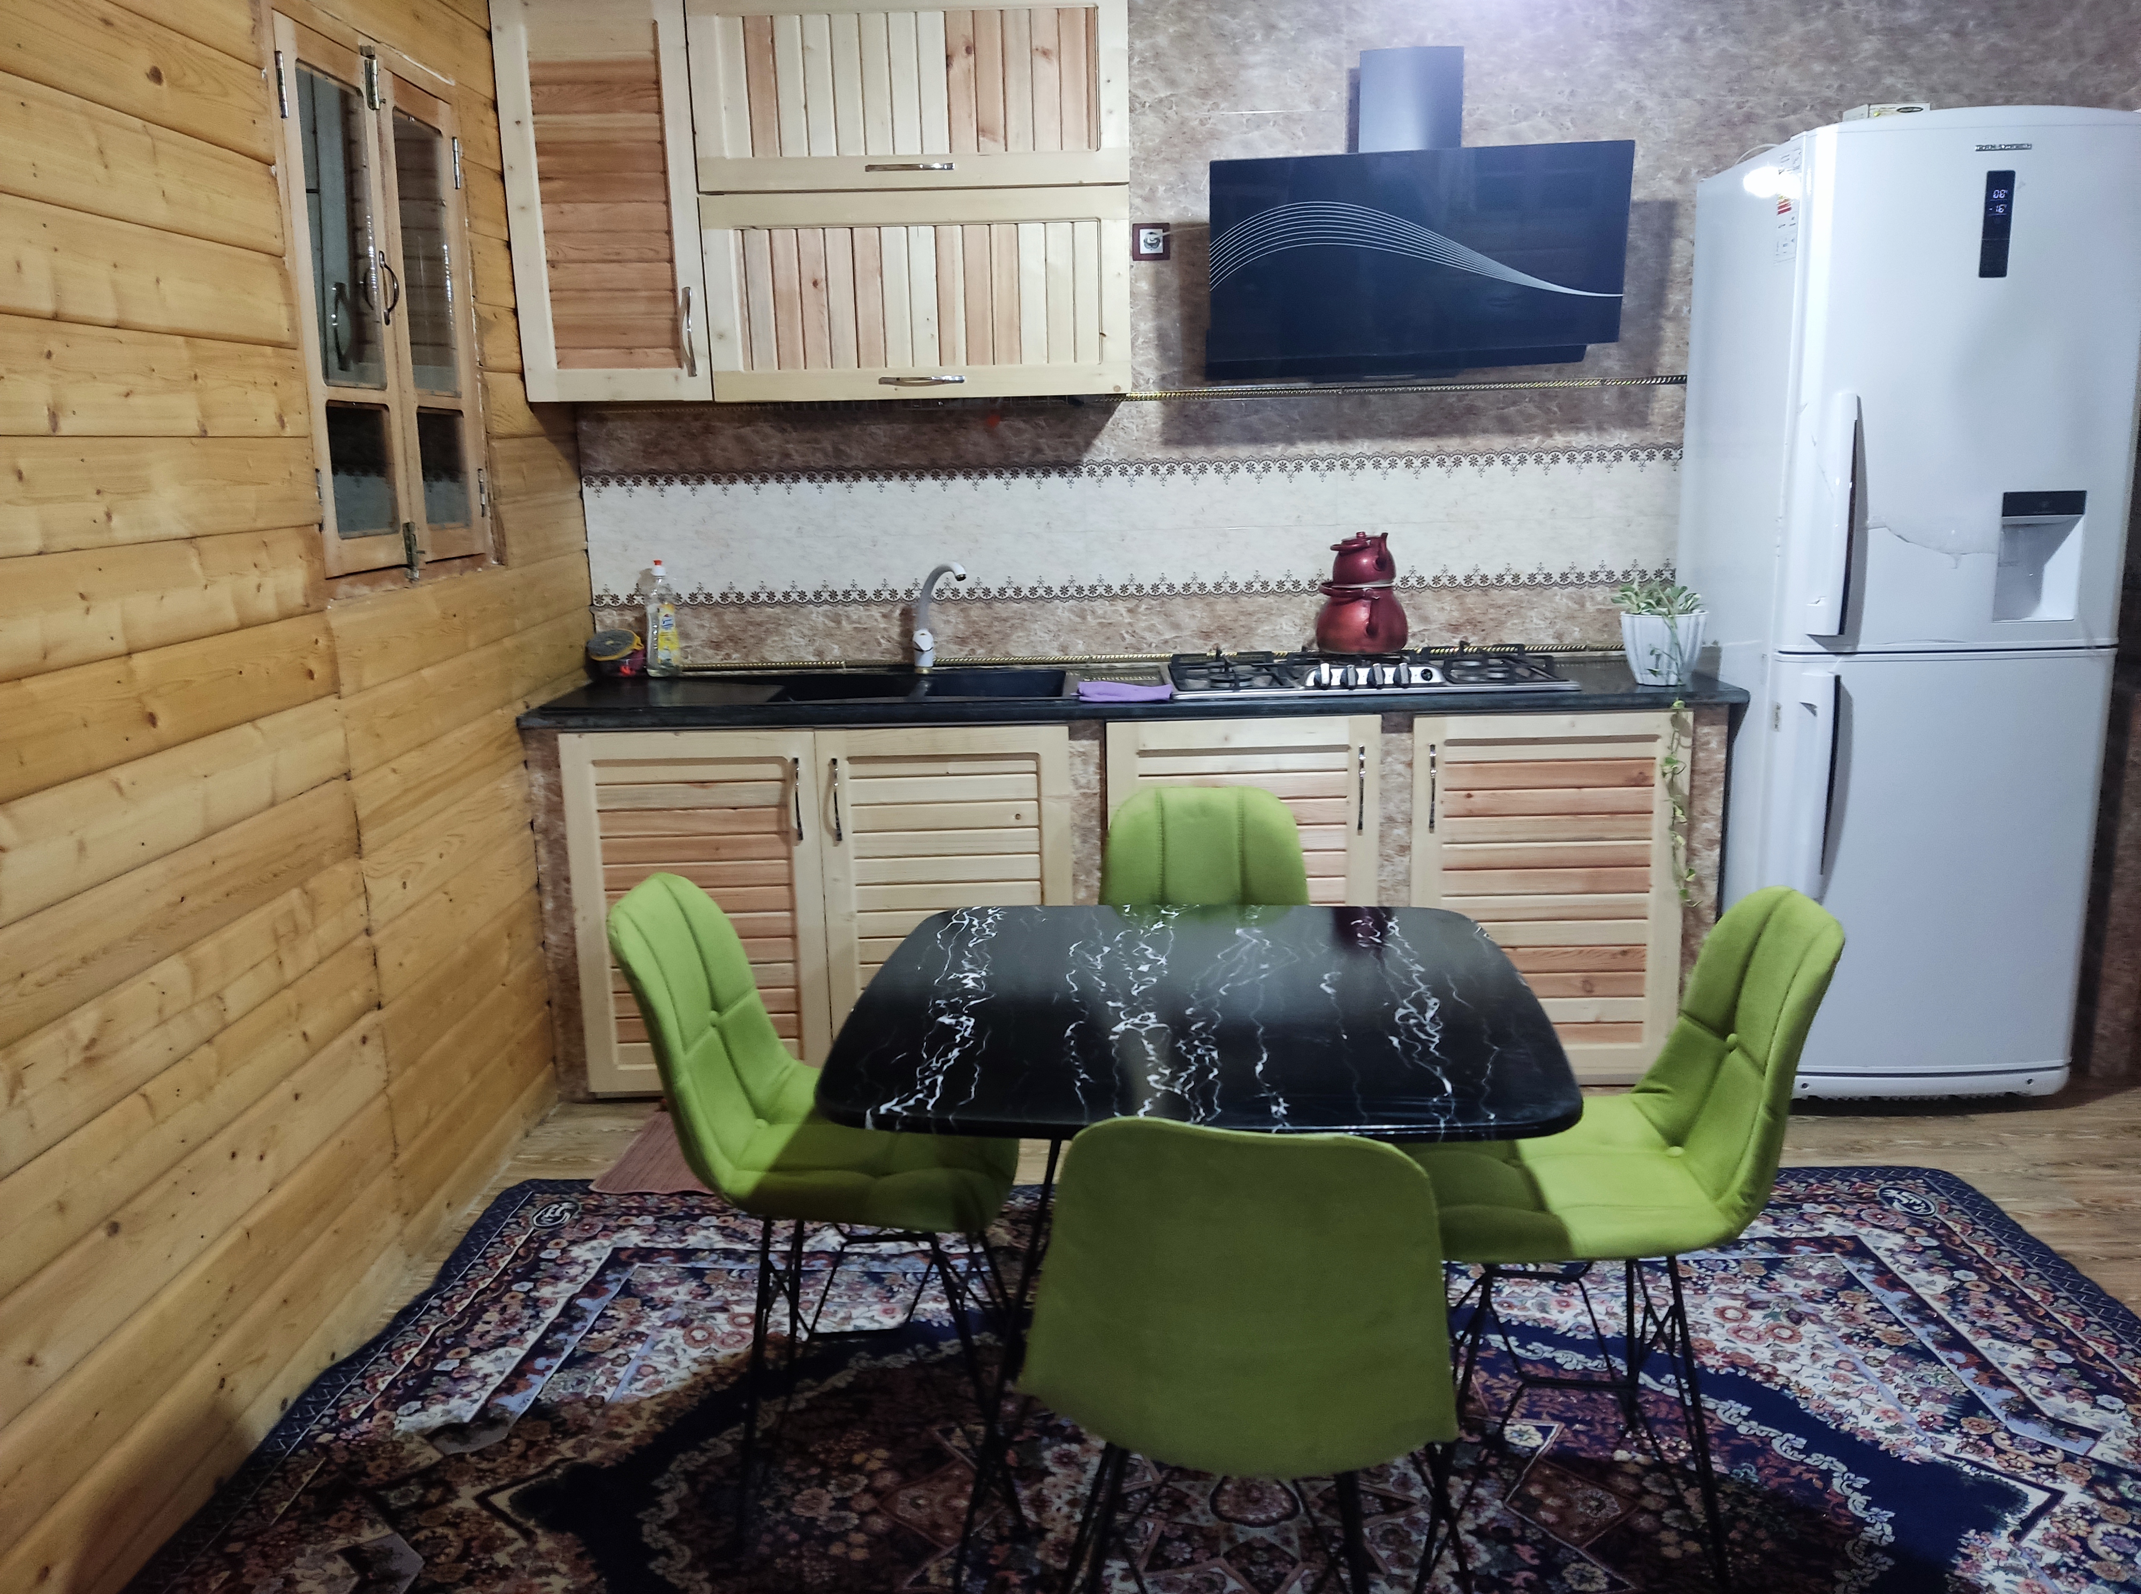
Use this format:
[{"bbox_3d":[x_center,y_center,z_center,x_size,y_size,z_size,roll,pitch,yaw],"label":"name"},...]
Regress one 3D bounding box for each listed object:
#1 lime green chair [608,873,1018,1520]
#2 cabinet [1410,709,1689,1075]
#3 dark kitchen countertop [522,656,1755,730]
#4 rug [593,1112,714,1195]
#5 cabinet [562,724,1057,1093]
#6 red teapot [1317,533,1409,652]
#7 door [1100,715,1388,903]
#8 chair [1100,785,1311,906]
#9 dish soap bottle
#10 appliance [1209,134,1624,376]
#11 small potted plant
[{"bbox_3d":[-0.319,0.516,2.112,0.500,0.845,0.430,-1,12,4],"label":"lime green chair"},{"bbox_3d":[1.016,0.232,3.305,0.575,0.823,0.035,-1,12,2],"label":"cabinet"},{"bbox_3d":[0.130,-0.255,3.595,2.650,0.046,0.600,-1,13,1],"label":"dark kitchen countertop"},{"bbox_3d":[-0.641,0.746,3.260,0.620,0.012,0.390,0,13,7],"label":"rug"},{"bbox_3d":[-0.529,0.201,3.635,1.090,0.820,0.560,-1,12,2],"label":"cabinet"},{"bbox_3d":[0.669,-0.467,3.528,0.205,0.269,0.220,-1,13,0],"label":"red teapot"},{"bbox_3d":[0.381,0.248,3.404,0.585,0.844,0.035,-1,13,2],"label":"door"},{"bbox_3d":[0.219,0.436,2.430,0.430,0.845,0.510,-1,12,3],"label":"chair"},{"bbox_3d":[-1.004,-0.438,3.788,0.060,0.282,0.092,6,15,29],"label":"dish soap bottle"},{"bbox_3d":[0.758,-1.197,3.510,0.890,0.440,0.340,-1,12,2],"label":"appliance"},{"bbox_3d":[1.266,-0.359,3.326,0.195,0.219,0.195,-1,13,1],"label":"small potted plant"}]

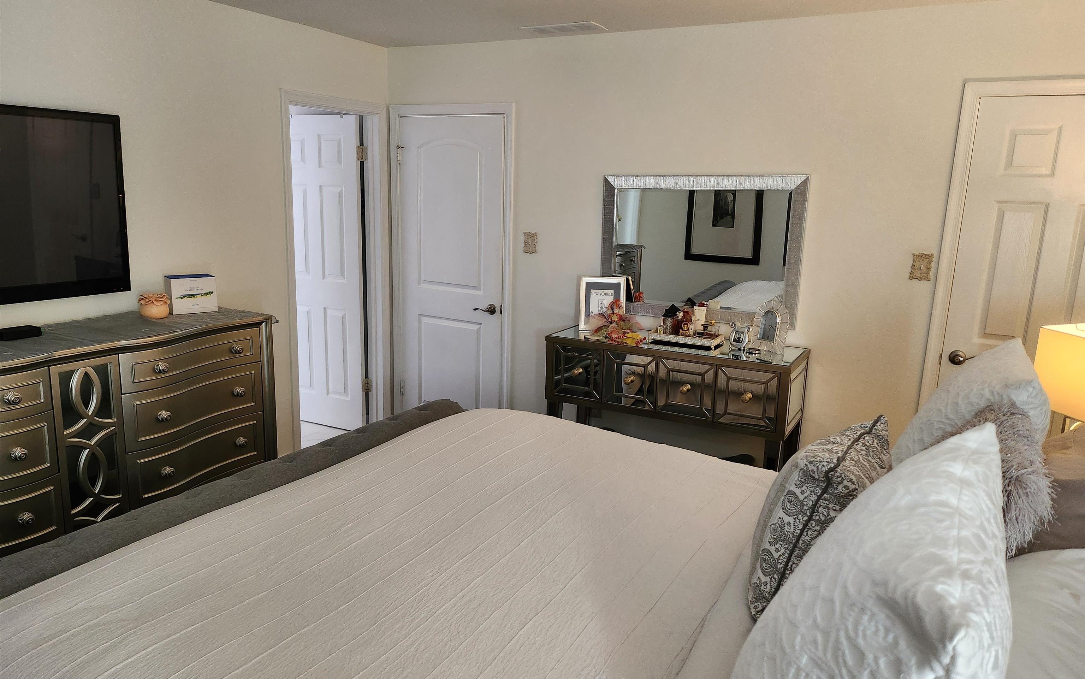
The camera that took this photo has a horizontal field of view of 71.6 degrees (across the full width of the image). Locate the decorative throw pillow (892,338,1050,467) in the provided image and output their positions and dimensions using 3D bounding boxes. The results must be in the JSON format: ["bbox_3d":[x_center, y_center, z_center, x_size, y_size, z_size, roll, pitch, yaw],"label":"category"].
[{"bbox_3d":[0.990,0.301,1.803,0.220,0.570,0.620,29,23,24],"label":"decorative throw pillow"}]

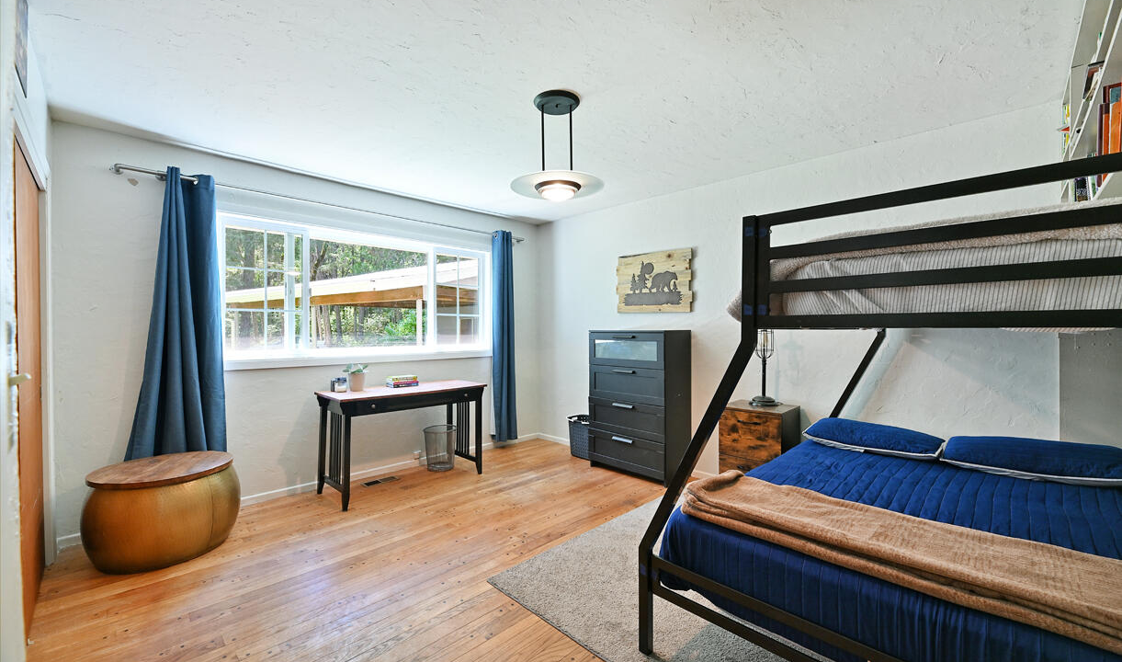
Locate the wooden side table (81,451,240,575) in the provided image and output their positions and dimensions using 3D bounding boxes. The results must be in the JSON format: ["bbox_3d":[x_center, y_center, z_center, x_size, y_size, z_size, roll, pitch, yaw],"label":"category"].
[{"bbox_3d":[-2.269,1.014,2.516,0.672,0.478,0.672,-1,1,-44],"label":"wooden side table"}]

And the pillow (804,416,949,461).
[{"bbox_3d":[1.882,0.620,2.655,0.660,0.140,0.430,0,1,44],"label":"pillow"}]

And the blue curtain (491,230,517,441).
[{"bbox_3d":[-0.587,0.053,4.554,0.310,2.160,0.130,-1,1,-44],"label":"blue curtain"}]

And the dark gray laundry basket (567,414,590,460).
[{"bbox_3d":[0.258,1.053,4.265,0.350,0.360,0.220,0,1,44],"label":"dark gray laundry basket"}]

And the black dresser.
[{"bbox_3d":[0.684,0.615,3.848,0.775,1.240,0.430,0,1,44],"label":"black dresser"}]

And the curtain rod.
[{"bbox_3d":[-1.534,-0.983,3.707,3.180,0.050,0.100,-1,1,-44],"label":"curtain rod"}]

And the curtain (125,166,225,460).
[{"bbox_3d":[-2.442,0.052,2.767,0.500,2.150,0.170,-1,1,-44],"label":"curtain"}]

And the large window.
[{"bbox_3d":[-1.551,-0.311,3.779,2.260,1.030,0.100,-1,1,-44],"label":"large window"}]

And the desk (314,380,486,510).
[{"bbox_3d":[-1.244,0.860,3.576,1.210,0.765,0.510,-1,1,-44],"label":"desk"}]

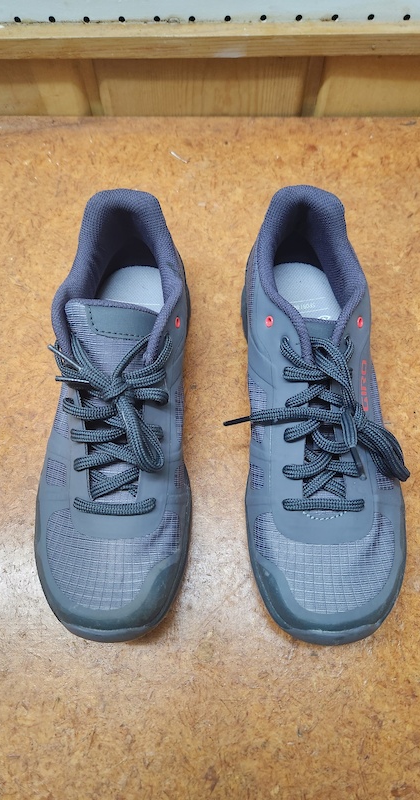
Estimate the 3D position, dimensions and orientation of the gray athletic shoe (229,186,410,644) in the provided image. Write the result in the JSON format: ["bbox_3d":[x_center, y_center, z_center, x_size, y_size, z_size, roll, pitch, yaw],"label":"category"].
[{"bbox_3d":[0.072,-0.002,0.345,0.103,0.103,0.291,-1,63,0],"label":"gray athletic shoe"}]

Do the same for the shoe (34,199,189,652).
[{"bbox_3d":[-0.062,-0.003,0.345,0.102,0.106,0.291,-1,63,1],"label":"shoe"}]

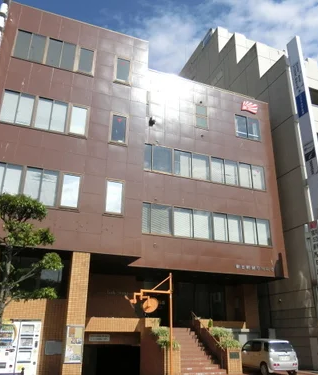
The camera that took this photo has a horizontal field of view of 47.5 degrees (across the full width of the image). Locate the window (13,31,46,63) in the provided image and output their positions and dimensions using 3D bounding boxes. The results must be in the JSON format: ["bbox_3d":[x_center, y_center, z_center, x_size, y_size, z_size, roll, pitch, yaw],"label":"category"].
[{"bbox_3d":[-6.116,-6.651,17.120,1.283,1.558,0.200,9,-23,-18],"label":"window"}]

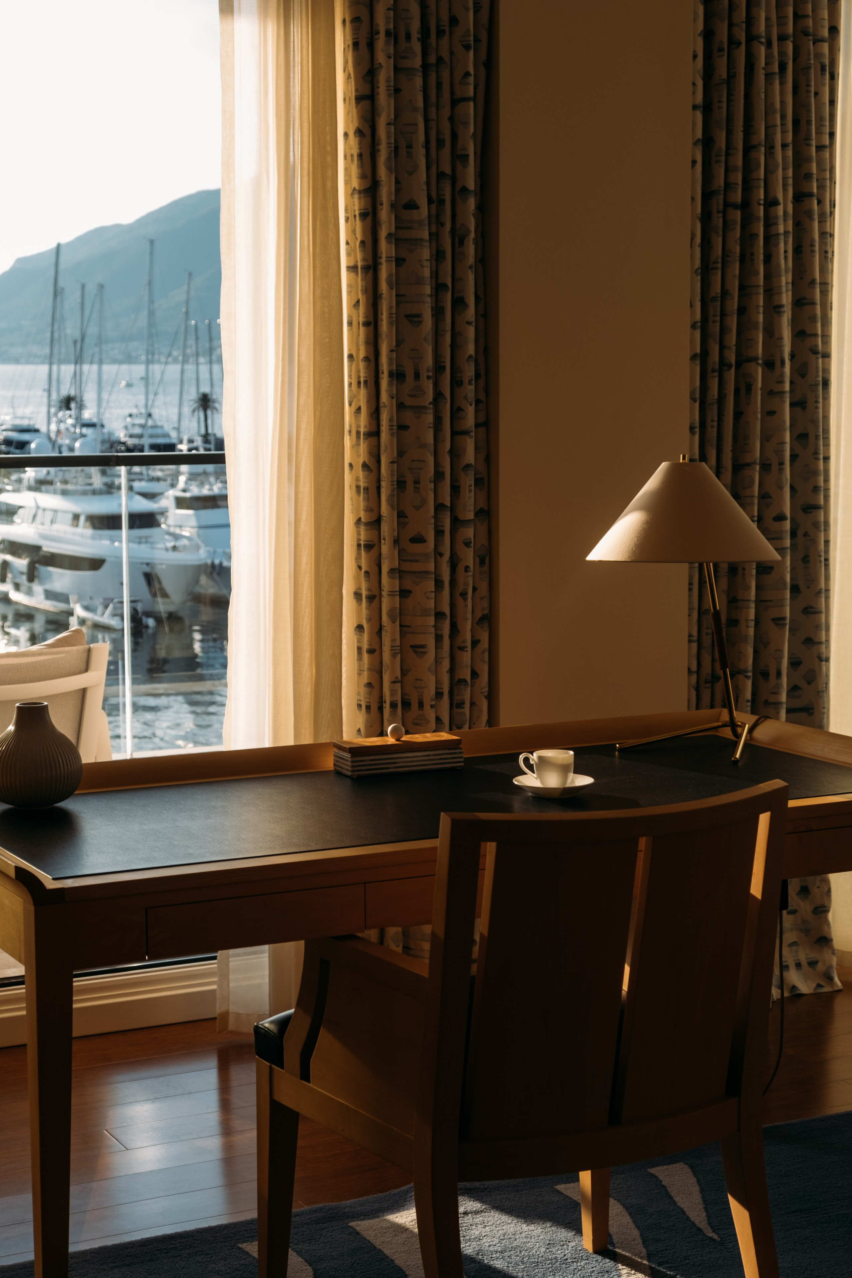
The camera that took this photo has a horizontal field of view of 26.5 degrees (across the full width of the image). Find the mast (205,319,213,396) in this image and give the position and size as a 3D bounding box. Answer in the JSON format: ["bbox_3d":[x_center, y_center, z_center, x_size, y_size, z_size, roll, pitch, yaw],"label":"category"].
[{"bbox_3d":[-29.422,-35.651,247.467,0.300,15.673,0.300,-1,9,0],"label":"mast"}]

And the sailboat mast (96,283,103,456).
[{"bbox_3d":[-31.266,-24.532,173.293,0.300,18.570,0.300,3,9,0],"label":"sailboat mast"}]

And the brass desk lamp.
[{"bbox_3d":[0.495,-0.057,3.314,0.346,0.561,0.466,6,11,33],"label":"brass desk lamp"}]

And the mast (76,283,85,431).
[{"bbox_3d":[-37.614,-29.932,197.751,0.300,17.378,0.300,3,9,0],"label":"mast"}]

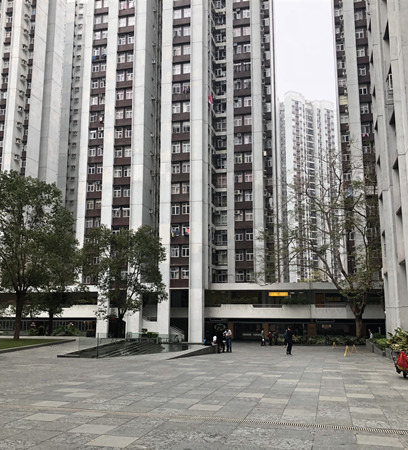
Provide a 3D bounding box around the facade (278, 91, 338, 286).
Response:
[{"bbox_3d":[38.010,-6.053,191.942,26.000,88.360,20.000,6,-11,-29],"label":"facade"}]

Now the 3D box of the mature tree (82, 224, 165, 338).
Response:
[{"bbox_3d":[-8.636,6.106,52.736,8.670,11.840,8.200,2,-10,-9],"label":"mature tree"}]

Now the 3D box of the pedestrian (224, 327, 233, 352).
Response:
[{"bbox_3d":[1.673,7.857,33.142,0.420,1.680,0.520,5,-11,-25],"label":"pedestrian"}]

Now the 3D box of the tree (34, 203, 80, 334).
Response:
[{"bbox_3d":[-15.896,4.631,51.977,5.620,13.960,5.800,3,-10,-17],"label":"tree"}]

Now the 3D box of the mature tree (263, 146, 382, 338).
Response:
[{"bbox_3d":[12.556,1.725,51.479,12.080,20.320,11.000,-2,-10,14],"label":"mature tree"}]

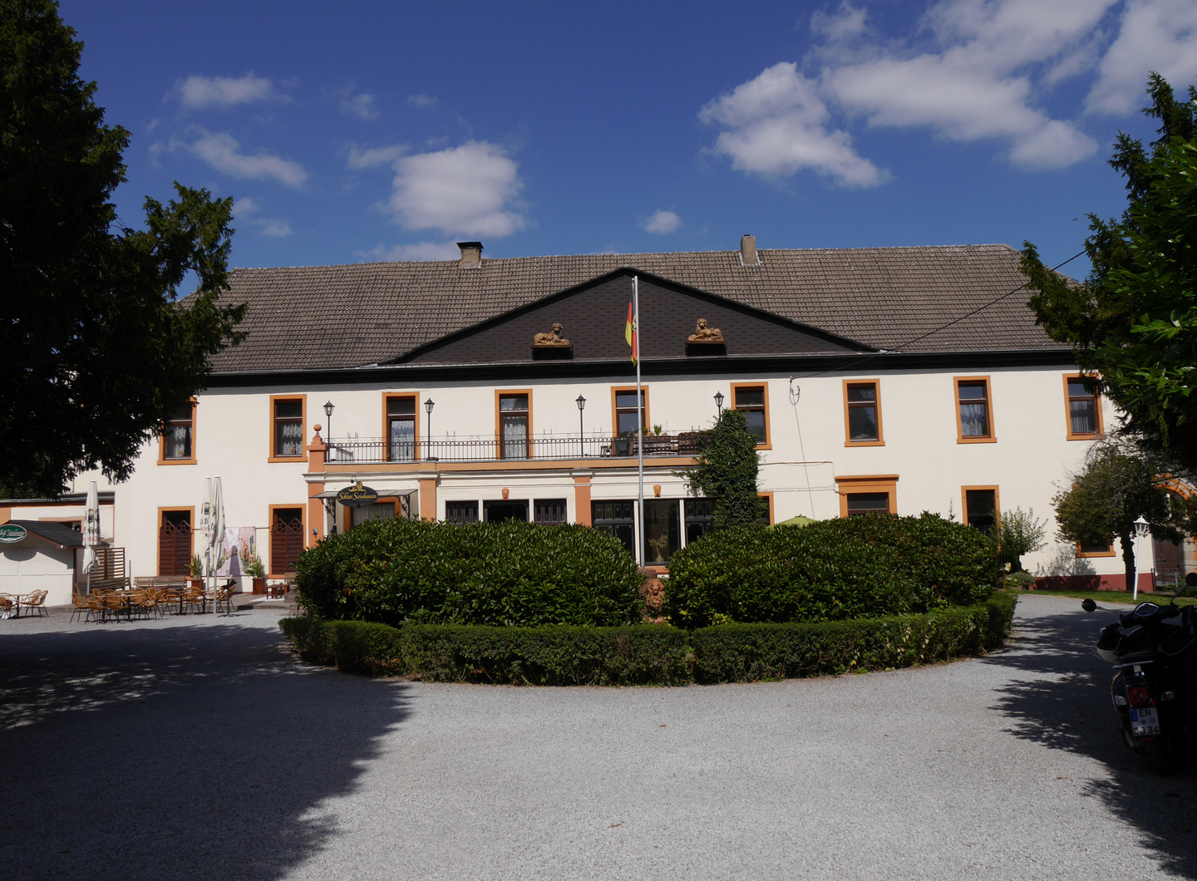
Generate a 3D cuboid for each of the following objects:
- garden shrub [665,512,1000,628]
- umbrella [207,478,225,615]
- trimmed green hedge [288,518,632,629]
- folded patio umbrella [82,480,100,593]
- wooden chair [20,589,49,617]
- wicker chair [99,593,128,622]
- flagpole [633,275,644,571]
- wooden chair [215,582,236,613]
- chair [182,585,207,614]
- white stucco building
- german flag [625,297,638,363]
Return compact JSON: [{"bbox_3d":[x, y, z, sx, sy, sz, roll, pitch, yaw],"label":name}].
[{"bbox_3d":[3.693,2.169,15.346,5.350,2.000,4.000,-1,-6,0],"label":"garden shrub"},{"bbox_3d":[-11.001,3.028,27.867,0.450,3.960,0.450,-1,-6,0],"label":"umbrella"},{"bbox_3d":[-2.074,2.280,15.350,5.480,2.080,4.000,-1,-6,0],"label":"trimmed green hedge"},{"bbox_3d":[-15.230,3.186,29.068,0.450,3.970,0.450,-1,-6,0],"label":"folded patio umbrella"},{"bbox_3d":[-16.454,4.760,28.300,0.620,0.790,0.600,0,-6,-17],"label":"wooden chair"},{"bbox_3d":[-13.258,4.581,26.500,0.600,0.780,0.620,-5,-7,30],"label":"wicker chair"},{"bbox_3d":[0.750,0.046,17.492,0.090,6.190,0.090,-1,-6,0],"label":"flagpole"},{"bbox_3d":[-10.943,4.656,28.397,0.620,0.770,0.600,0,-6,-15],"label":"wooden chair"},{"bbox_3d":[-11.648,4.615,27.900,0.600,0.810,0.620,-6,-7,33],"label":"chair"},{"bbox_3d":[-0.687,-1.162,40.957,42.700,14.800,13.400,-1,-6,0],"label":"white stucco building"},{"bbox_3d":[0.603,-2.010,17.712,0.240,1.320,0.160,-1,-6,0],"label":"german flag"}]

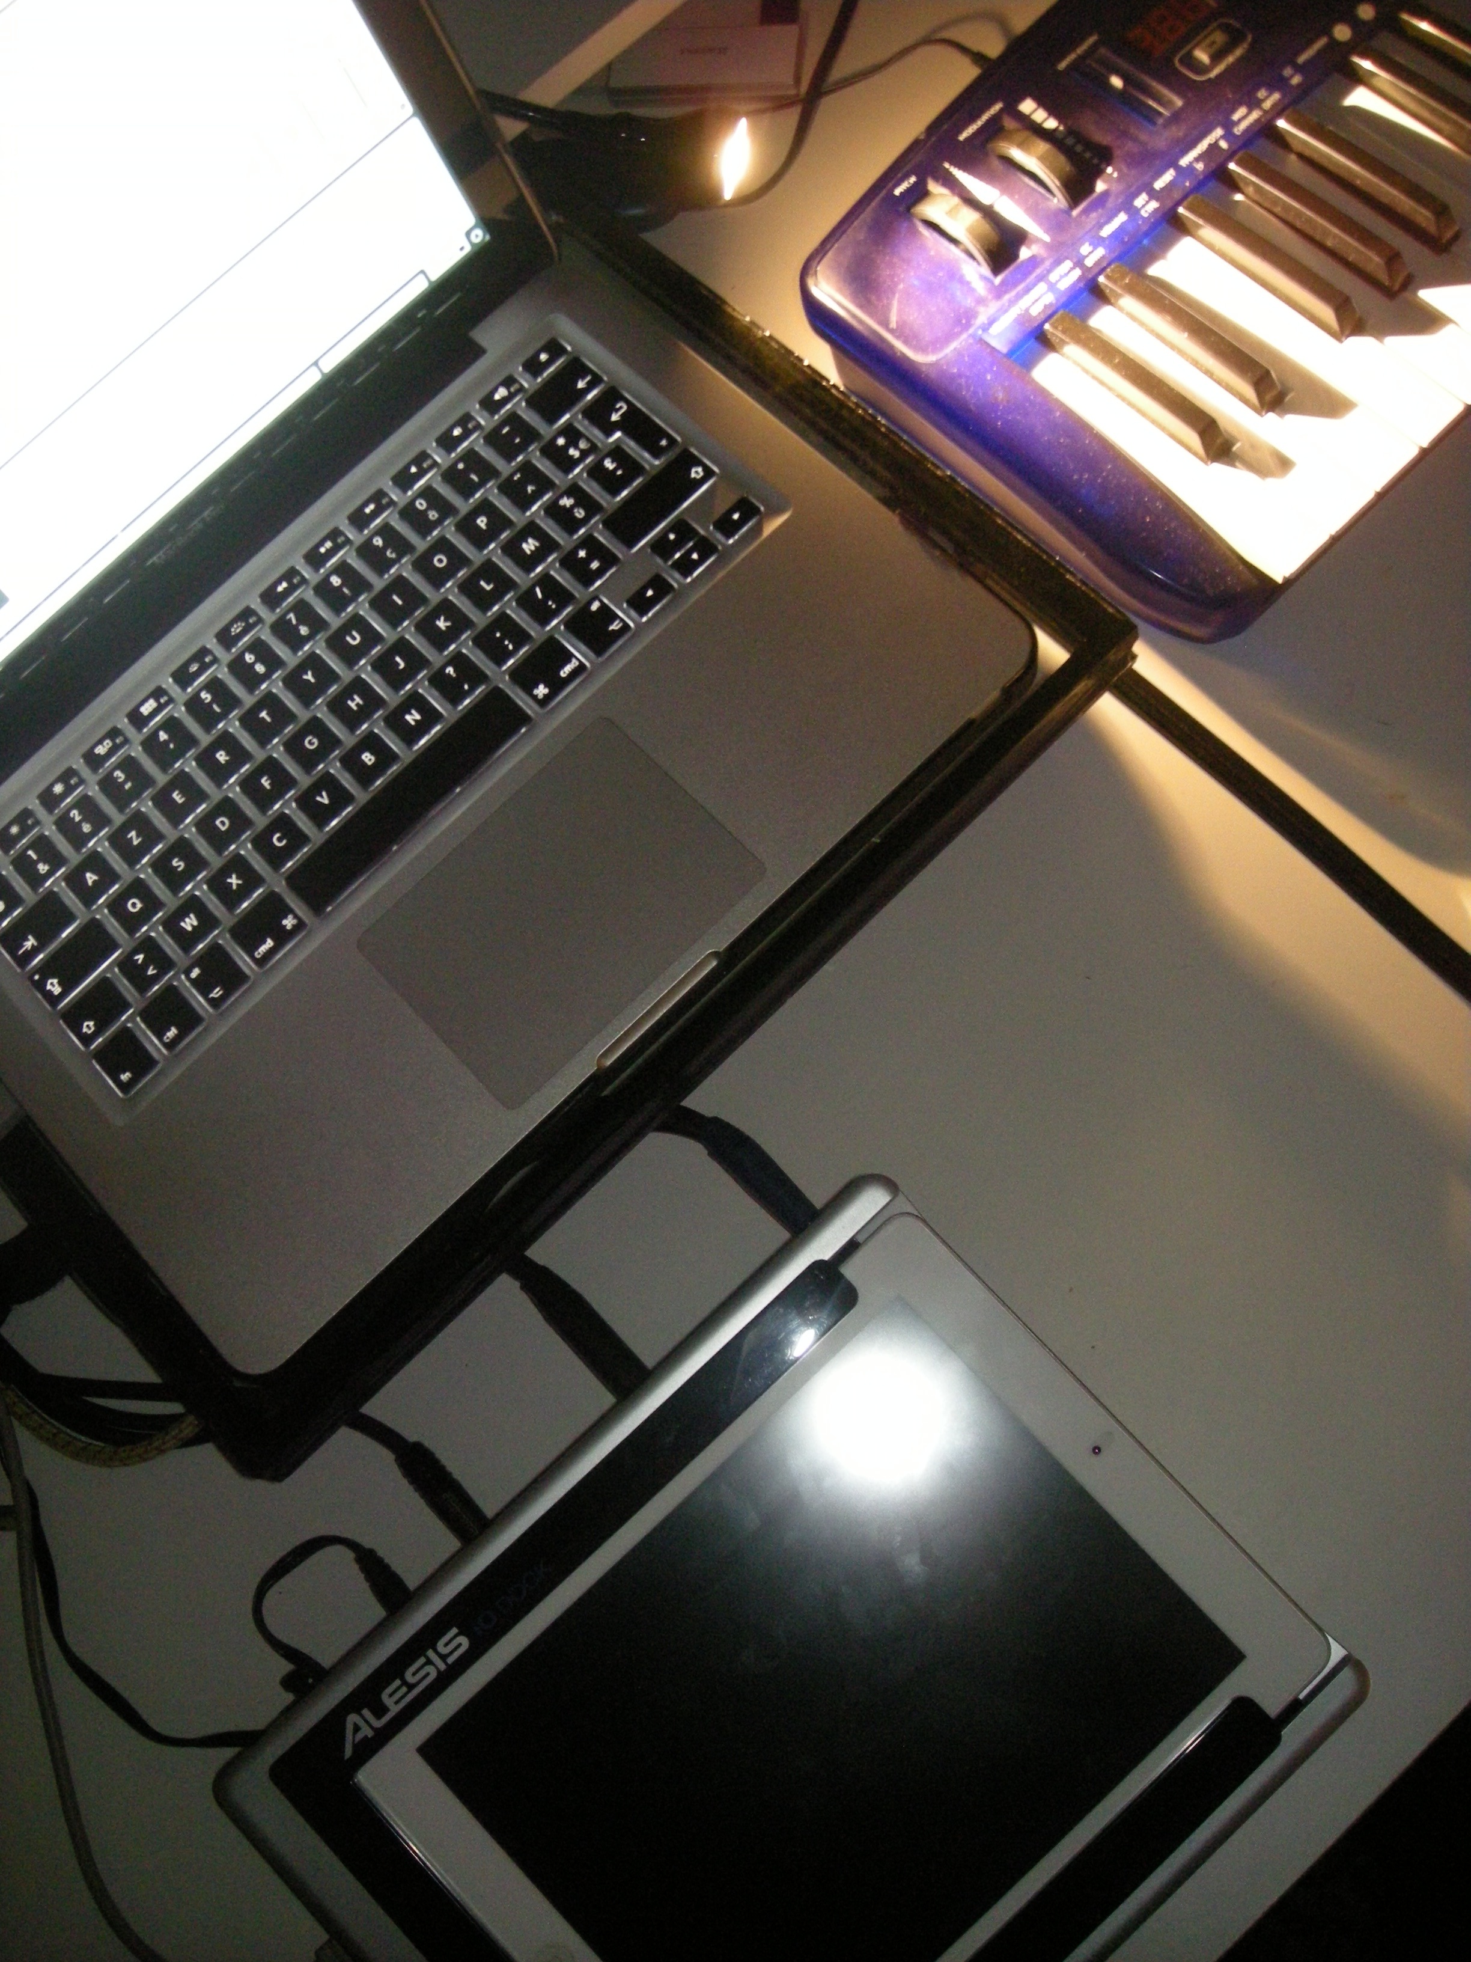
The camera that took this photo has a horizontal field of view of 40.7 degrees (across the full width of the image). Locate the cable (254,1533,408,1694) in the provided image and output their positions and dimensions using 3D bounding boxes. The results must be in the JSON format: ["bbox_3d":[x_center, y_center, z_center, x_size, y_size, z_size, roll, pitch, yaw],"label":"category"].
[{"bbox_3d":[-0.131,0.196,0.625,0.040,0.028,0.056,39,83,18],"label":"cable"}]

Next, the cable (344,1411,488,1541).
[{"bbox_3d":[-0.100,0.153,0.624,0.062,0.017,0.015,37,82,18],"label":"cable"}]

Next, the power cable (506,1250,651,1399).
[{"bbox_3d":[-0.051,0.106,0.628,0.016,0.018,0.064,-43,71,-5],"label":"power cable"}]

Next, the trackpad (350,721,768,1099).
[{"bbox_3d":[-0.053,-0.022,0.605,0.105,0.005,0.077,-43,71,-5],"label":"trackpad"}]

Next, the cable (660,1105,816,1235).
[{"bbox_3d":[0.002,0.059,0.635,0.061,0.018,0.018,36,82,18],"label":"cable"}]

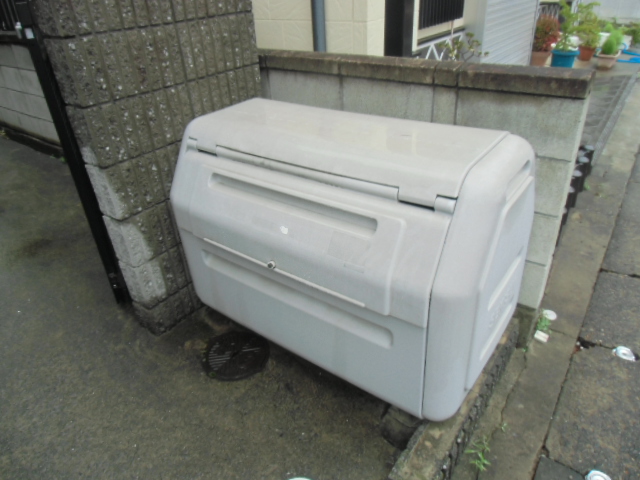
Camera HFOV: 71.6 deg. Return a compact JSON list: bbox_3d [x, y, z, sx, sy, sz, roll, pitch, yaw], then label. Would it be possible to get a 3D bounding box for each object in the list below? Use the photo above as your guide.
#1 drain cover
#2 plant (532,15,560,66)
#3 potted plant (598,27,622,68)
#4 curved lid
[{"bbox_3d":[-0.323,0.447,1.726,0.274,0.020,0.274,-3,31,2],"label":"drain cover"},{"bbox_3d":[2.803,-2.447,5.532,0.356,0.690,0.356,19,38,34],"label":"plant"},{"bbox_3d":[3.728,-2.462,5.697,0.230,0.435,0.470,19,38,34],"label":"potted plant"},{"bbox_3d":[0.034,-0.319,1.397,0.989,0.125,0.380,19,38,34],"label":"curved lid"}]

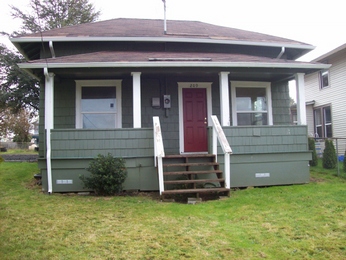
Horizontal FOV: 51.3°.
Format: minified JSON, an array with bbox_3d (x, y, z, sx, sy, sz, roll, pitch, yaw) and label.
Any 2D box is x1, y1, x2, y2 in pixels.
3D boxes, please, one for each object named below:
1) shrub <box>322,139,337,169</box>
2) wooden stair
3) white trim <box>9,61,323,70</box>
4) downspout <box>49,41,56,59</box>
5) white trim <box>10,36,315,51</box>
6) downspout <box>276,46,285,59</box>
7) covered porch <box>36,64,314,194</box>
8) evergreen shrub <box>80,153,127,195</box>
[{"bbox_3d":[6.136,0.932,14.100,0.560,1.200,0.560,-1,-2,-8],"label":"shrub"},{"bbox_3d":[0.471,1.152,8.983,1.620,0.970,1.250,-1,-2,-8],"label":"wooden stair"},{"bbox_3d":[0.285,-1.646,9.295,8.150,0.140,0.130,-1,-2,-8],"label":"white trim"},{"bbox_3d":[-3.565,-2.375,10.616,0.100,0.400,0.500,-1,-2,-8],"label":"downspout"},{"bbox_3d":[-0.024,-2.634,10.791,9.300,0.150,0.130,-1,-2,-8],"label":"white trim"},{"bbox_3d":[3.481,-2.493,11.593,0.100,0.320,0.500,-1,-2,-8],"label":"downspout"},{"bbox_3d":[0.136,-0.057,10.412,7.450,3.320,1.950,-1,-2,-8],"label":"covered porch"},{"bbox_3d":[-1.701,1.093,8.837,1.100,1.030,1.000,-1,-2,-8],"label":"evergreen shrub"}]

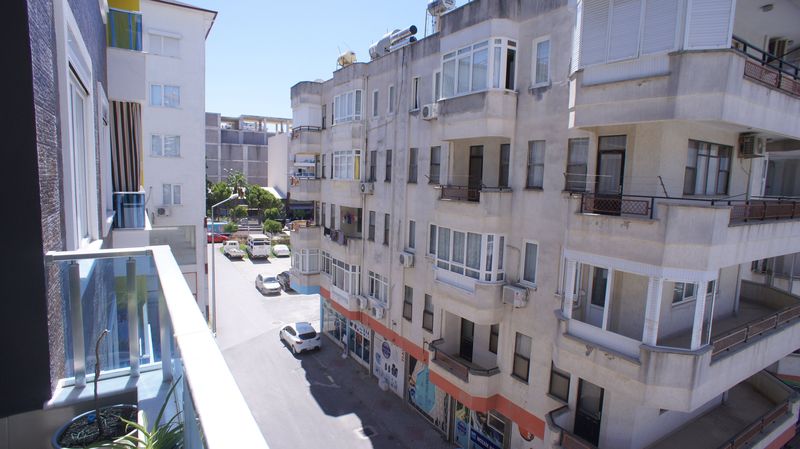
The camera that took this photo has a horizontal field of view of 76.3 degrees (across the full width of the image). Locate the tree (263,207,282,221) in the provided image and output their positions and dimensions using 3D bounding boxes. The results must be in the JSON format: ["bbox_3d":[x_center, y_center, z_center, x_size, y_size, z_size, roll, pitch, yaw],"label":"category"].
[{"bbox_3d":[-22.064,-1.644,88.049,3.028,2.596,3.028,-1,6,-29],"label":"tree"}]

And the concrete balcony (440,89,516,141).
[{"bbox_3d":[2.593,-3.754,17.988,0.989,1.495,3.450,-1,6,-29],"label":"concrete balcony"}]

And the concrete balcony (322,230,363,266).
[{"bbox_3d":[-3.333,1.360,30.589,1.150,1.500,3.900,-2,8,-29],"label":"concrete balcony"}]

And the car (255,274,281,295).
[{"bbox_3d":[-11.611,4.888,44.255,1.750,1.460,4.200,-1,7,-22],"label":"car"}]

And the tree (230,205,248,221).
[{"bbox_3d":[-26.813,-1.754,85.000,2.800,2.900,2.800,-2,8,-30],"label":"tree"}]

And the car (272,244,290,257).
[{"bbox_3d":[-15.101,3.158,65.116,1.750,1.480,4.300,-1,7,-24],"label":"car"}]

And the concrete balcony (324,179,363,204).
[{"bbox_3d":[-2.993,-1.777,27.463,0.740,1.280,3.150,-2,8,-30],"label":"concrete balcony"}]

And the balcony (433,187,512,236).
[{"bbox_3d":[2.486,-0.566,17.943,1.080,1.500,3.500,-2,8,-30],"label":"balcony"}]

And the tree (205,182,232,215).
[{"bbox_3d":[-32.196,-3.302,89.787,5.500,7.600,5.500,-2,8,-29],"label":"tree"}]

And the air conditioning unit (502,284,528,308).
[{"bbox_3d":[3.755,2.333,16.583,0.310,0.559,0.828,-1,6,-29],"label":"air conditioning unit"}]

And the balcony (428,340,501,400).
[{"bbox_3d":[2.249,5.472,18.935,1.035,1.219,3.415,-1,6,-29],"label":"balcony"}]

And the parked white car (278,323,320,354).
[{"bbox_3d":[-6.529,7.106,33.111,1.770,1.500,4.150,-2,8,-29],"label":"parked white car"}]

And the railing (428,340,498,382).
[{"bbox_3d":[2.386,5.475,20.356,1.050,0.600,3.600,-2,8,-29],"label":"railing"}]

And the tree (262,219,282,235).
[{"bbox_3d":[-20.072,0.512,80.101,2.991,2.755,2.991,-1,6,-29],"label":"tree"}]

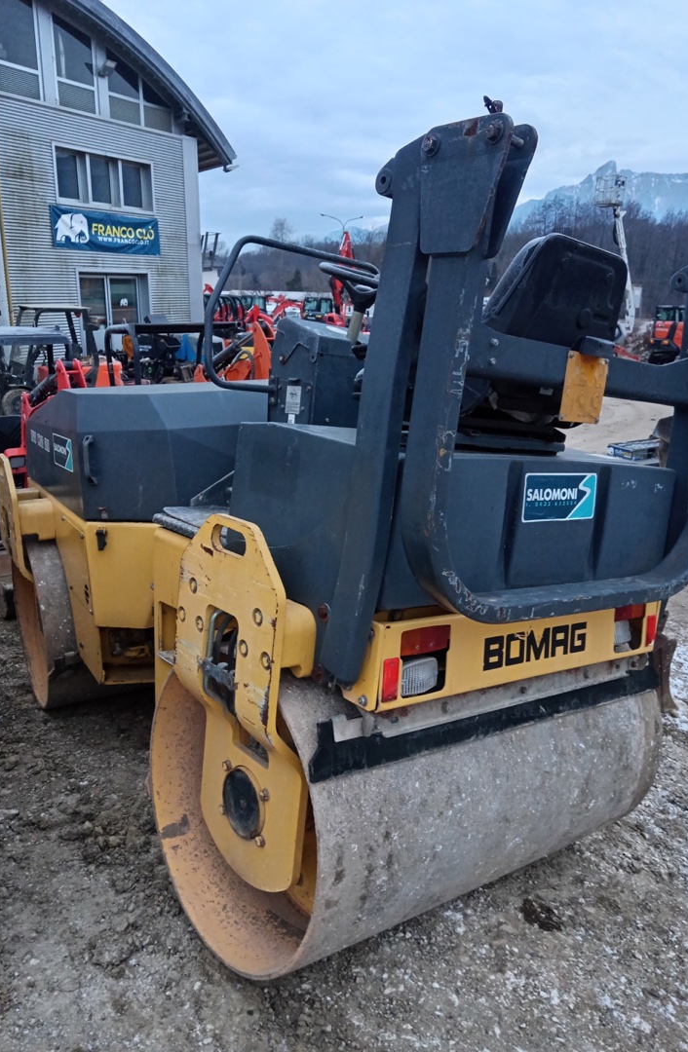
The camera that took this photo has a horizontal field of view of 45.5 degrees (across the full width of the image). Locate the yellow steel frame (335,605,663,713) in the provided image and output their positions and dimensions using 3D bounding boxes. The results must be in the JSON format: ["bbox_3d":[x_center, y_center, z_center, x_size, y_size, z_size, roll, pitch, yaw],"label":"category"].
[{"bbox_3d":[0.403,0.243,1.904,0.970,0.180,0.140,-2,7,-38],"label":"yellow steel frame"}]

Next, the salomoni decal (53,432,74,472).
[{"bbox_3d":[-0.934,-0.245,2.730,0.012,0.110,0.290,-9,15,-28],"label":"salomoni decal"}]

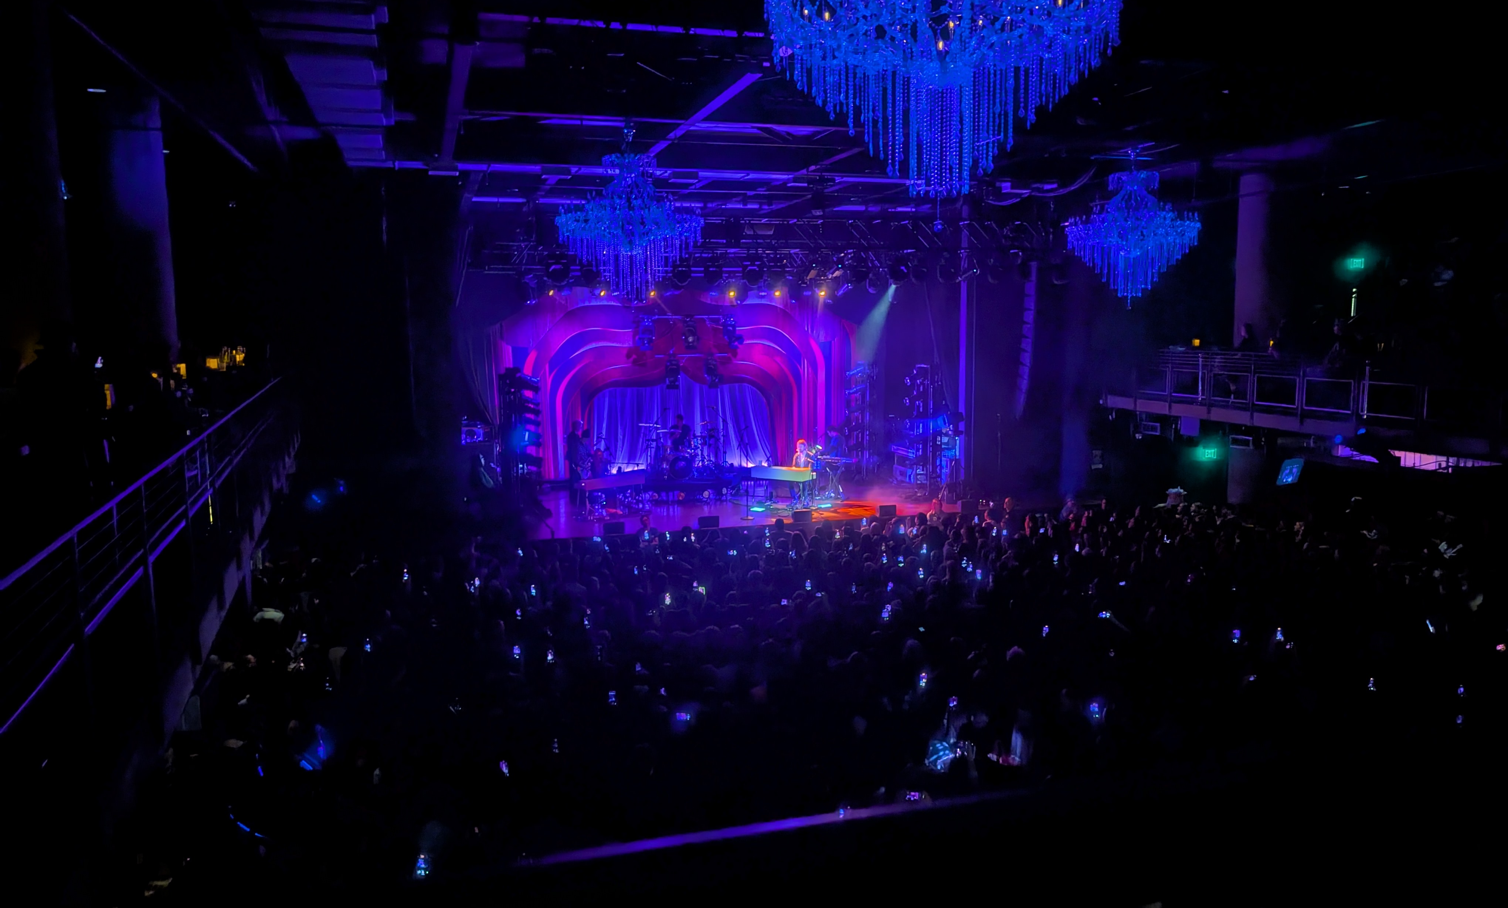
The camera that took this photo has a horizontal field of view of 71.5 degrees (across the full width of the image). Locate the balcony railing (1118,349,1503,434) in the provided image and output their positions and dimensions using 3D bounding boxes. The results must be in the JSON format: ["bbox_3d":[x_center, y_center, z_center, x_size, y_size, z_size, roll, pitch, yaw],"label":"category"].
[{"bbox_3d":[9.446,-1.281,19.207,0.150,1.150,9.600,-2,7,-15],"label":"balcony railing"}]

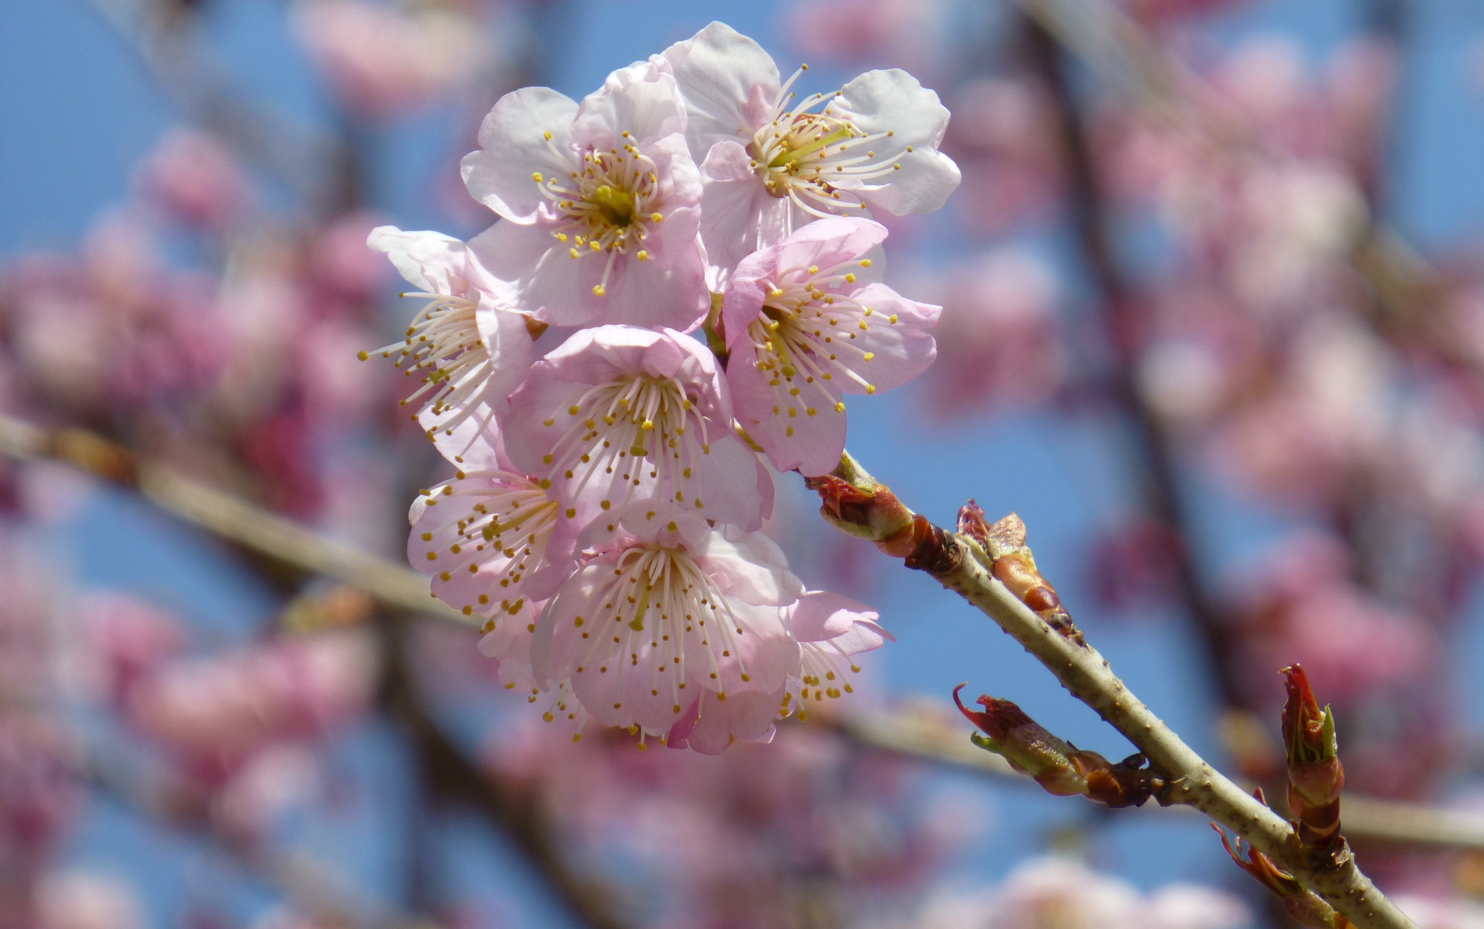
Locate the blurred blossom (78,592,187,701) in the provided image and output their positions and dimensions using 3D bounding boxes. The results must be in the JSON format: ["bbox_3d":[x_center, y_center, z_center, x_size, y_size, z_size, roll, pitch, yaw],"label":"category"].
[{"bbox_3d":[-0.133,0.040,3.600,0.023,0.023,0.019,0,0,0],"label":"blurred blossom"}]

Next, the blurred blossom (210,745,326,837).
[{"bbox_3d":[-0.103,0.071,3.600,0.023,0.020,0.018,0,0,0],"label":"blurred blossom"}]

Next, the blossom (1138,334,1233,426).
[{"bbox_3d":[0.099,-0.019,3.700,0.020,0.019,0.017,0,0,0],"label":"blossom"}]

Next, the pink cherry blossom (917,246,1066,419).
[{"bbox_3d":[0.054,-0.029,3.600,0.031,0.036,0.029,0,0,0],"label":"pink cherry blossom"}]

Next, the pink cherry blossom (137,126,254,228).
[{"bbox_3d":[-0.123,-0.064,3.700,0.026,0.022,0.020,0,0,0],"label":"pink cherry blossom"}]

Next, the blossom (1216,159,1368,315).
[{"bbox_3d":[0.116,-0.048,3.500,0.030,0.031,0.026,0,0,0],"label":"blossom"}]

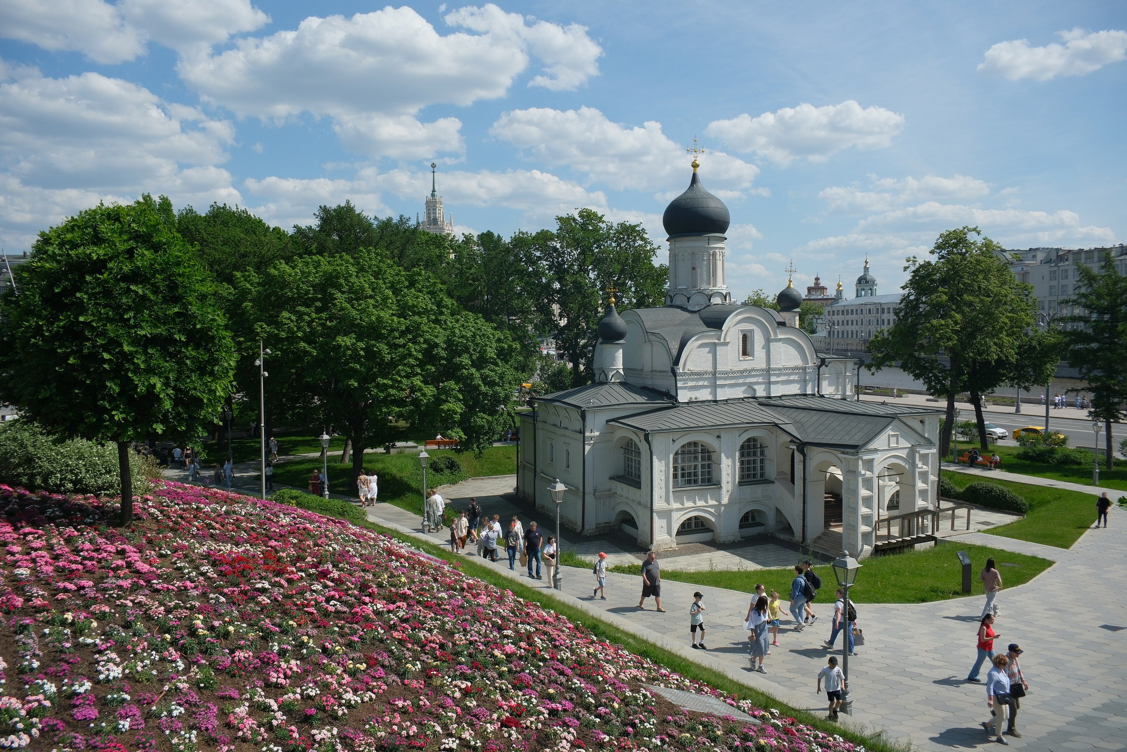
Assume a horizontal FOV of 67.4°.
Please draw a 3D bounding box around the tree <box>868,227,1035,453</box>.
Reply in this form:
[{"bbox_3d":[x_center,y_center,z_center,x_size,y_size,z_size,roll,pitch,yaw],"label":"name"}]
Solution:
[{"bbox_3d":[28.358,-2.615,61.680,12.000,16.600,11.300,1,2,26],"label":"tree"}]

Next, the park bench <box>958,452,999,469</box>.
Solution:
[{"bbox_3d":[26.803,5.448,54.363,0.700,0.770,2.800,-1,2,-24],"label":"park bench"}]

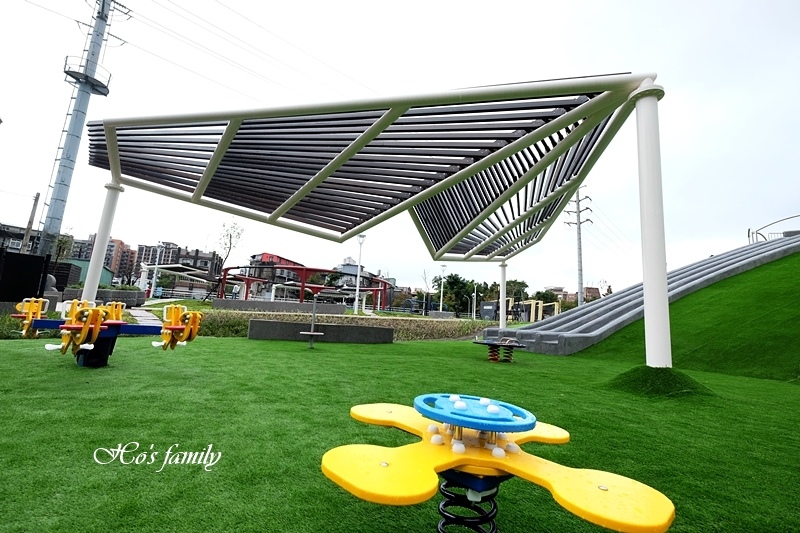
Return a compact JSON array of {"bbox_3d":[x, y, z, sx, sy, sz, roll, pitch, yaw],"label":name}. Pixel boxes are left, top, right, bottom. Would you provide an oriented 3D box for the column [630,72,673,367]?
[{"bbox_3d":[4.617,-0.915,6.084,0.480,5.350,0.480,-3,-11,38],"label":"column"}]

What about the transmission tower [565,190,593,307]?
[{"bbox_3d":[39.420,-2.849,73.087,5.500,31.560,1.400,-1,-10,30],"label":"transmission tower"}]

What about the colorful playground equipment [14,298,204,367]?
[{"bbox_3d":[-4.183,0.878,4.649,2.650,0.870,1.300,-1,-10,30],"label":"colorful playground equipment"}]

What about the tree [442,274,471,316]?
[{"bbox_3d":[8.142,4.141,48.006,3.900,6.620,3.900,3,-9,10],"label":"tree"}]

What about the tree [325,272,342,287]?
[{"bbox_3d":[-9.978,3.358,50.003,2.900,4.960,2.900,6,-9,-11],"label":"tree"}]

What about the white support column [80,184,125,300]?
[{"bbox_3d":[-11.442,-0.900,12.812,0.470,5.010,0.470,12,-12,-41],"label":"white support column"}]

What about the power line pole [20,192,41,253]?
[{"bbox_3d":[-32.457,-2.441,29.014,0.350,8.410,0.350,-4,-12,41],"label":"power line pole"}]

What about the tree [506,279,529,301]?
[{"bbox_3d":[19.315,5.333,55.005,3.900,6.770,3.900,1,-10,19],"label":"tree"}]

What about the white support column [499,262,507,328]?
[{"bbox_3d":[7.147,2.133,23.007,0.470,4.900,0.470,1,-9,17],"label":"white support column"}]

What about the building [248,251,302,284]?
[{"bbox_3d":[-33.145,3.433,88.000,7.500,12.500,14.000,1,-9,19],"label":"building"}]

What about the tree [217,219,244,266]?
[{"bbox_3d":[-10.620,-0.477,20.009,1.500,4.940,1.500,9,-10,-28],"label":"tree"}]

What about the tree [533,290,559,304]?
[{"bbox_3d":[29.695,7.837,68.003,5.000,5.900,4.700,0,-10,24],"label":"tree"}]

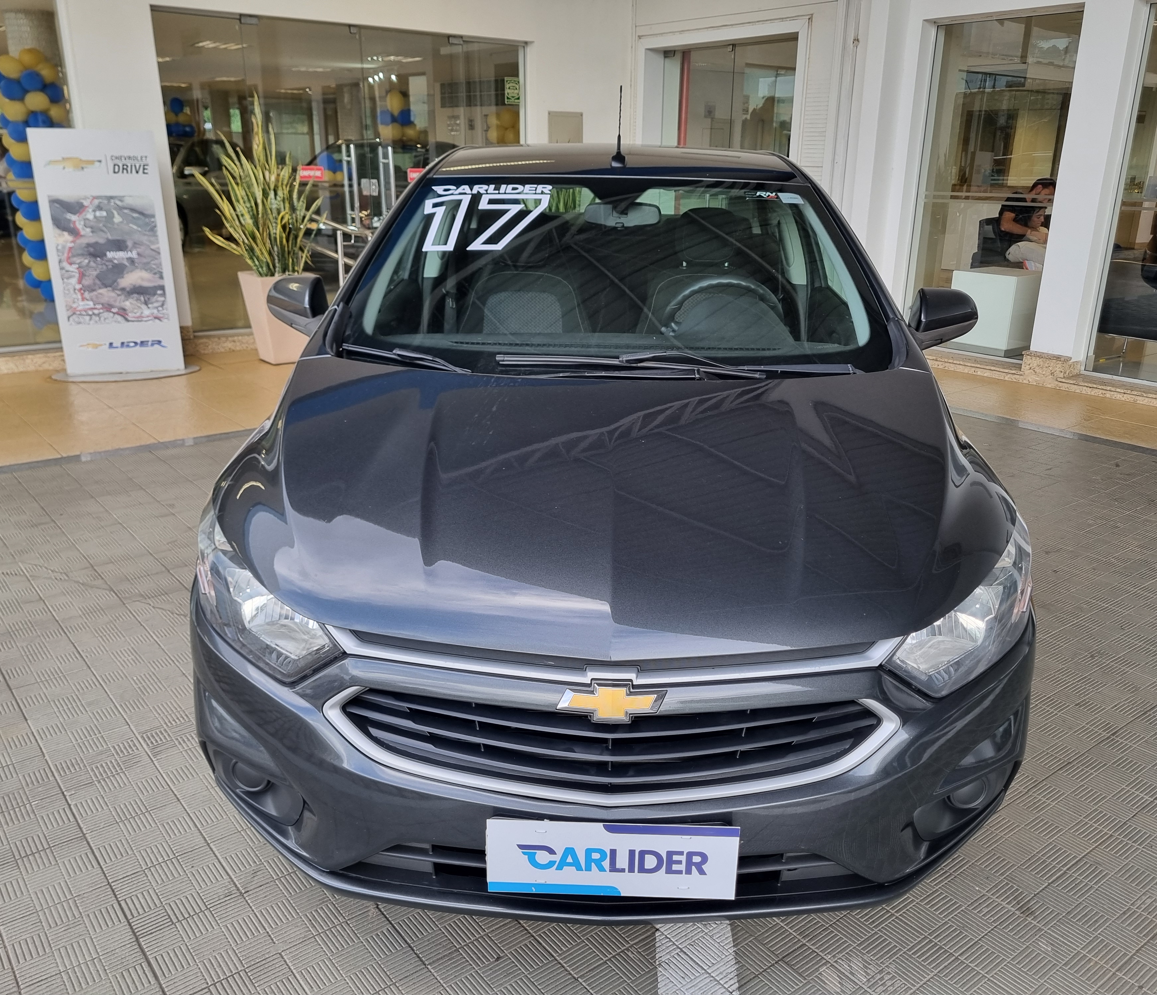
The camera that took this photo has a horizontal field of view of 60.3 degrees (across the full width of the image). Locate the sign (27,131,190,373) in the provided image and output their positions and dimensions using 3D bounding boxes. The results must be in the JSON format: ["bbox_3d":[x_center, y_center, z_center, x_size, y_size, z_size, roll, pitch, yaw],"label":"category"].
[{"bbox_3d":[-2.989,-1.541,6.354,0.720,1.520,0.080,-7,21,-19],"label":"sign"}]

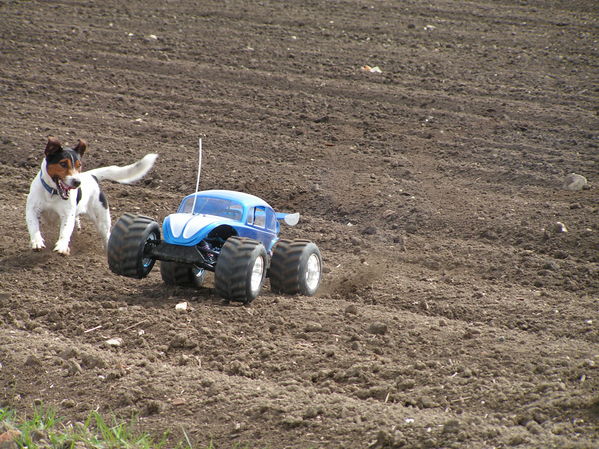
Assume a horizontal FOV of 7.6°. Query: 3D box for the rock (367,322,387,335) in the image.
[{"bbox_3d":[0.191,0.254,10.925,0.049,0.027,0.039,0,6,0],"label":"rock"}]

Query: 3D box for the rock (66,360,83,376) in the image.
[{"bbox_3d":[-0.587,0.376,11.696,0.041,0.039,0.034,0,5,0],"label":"rock"}]

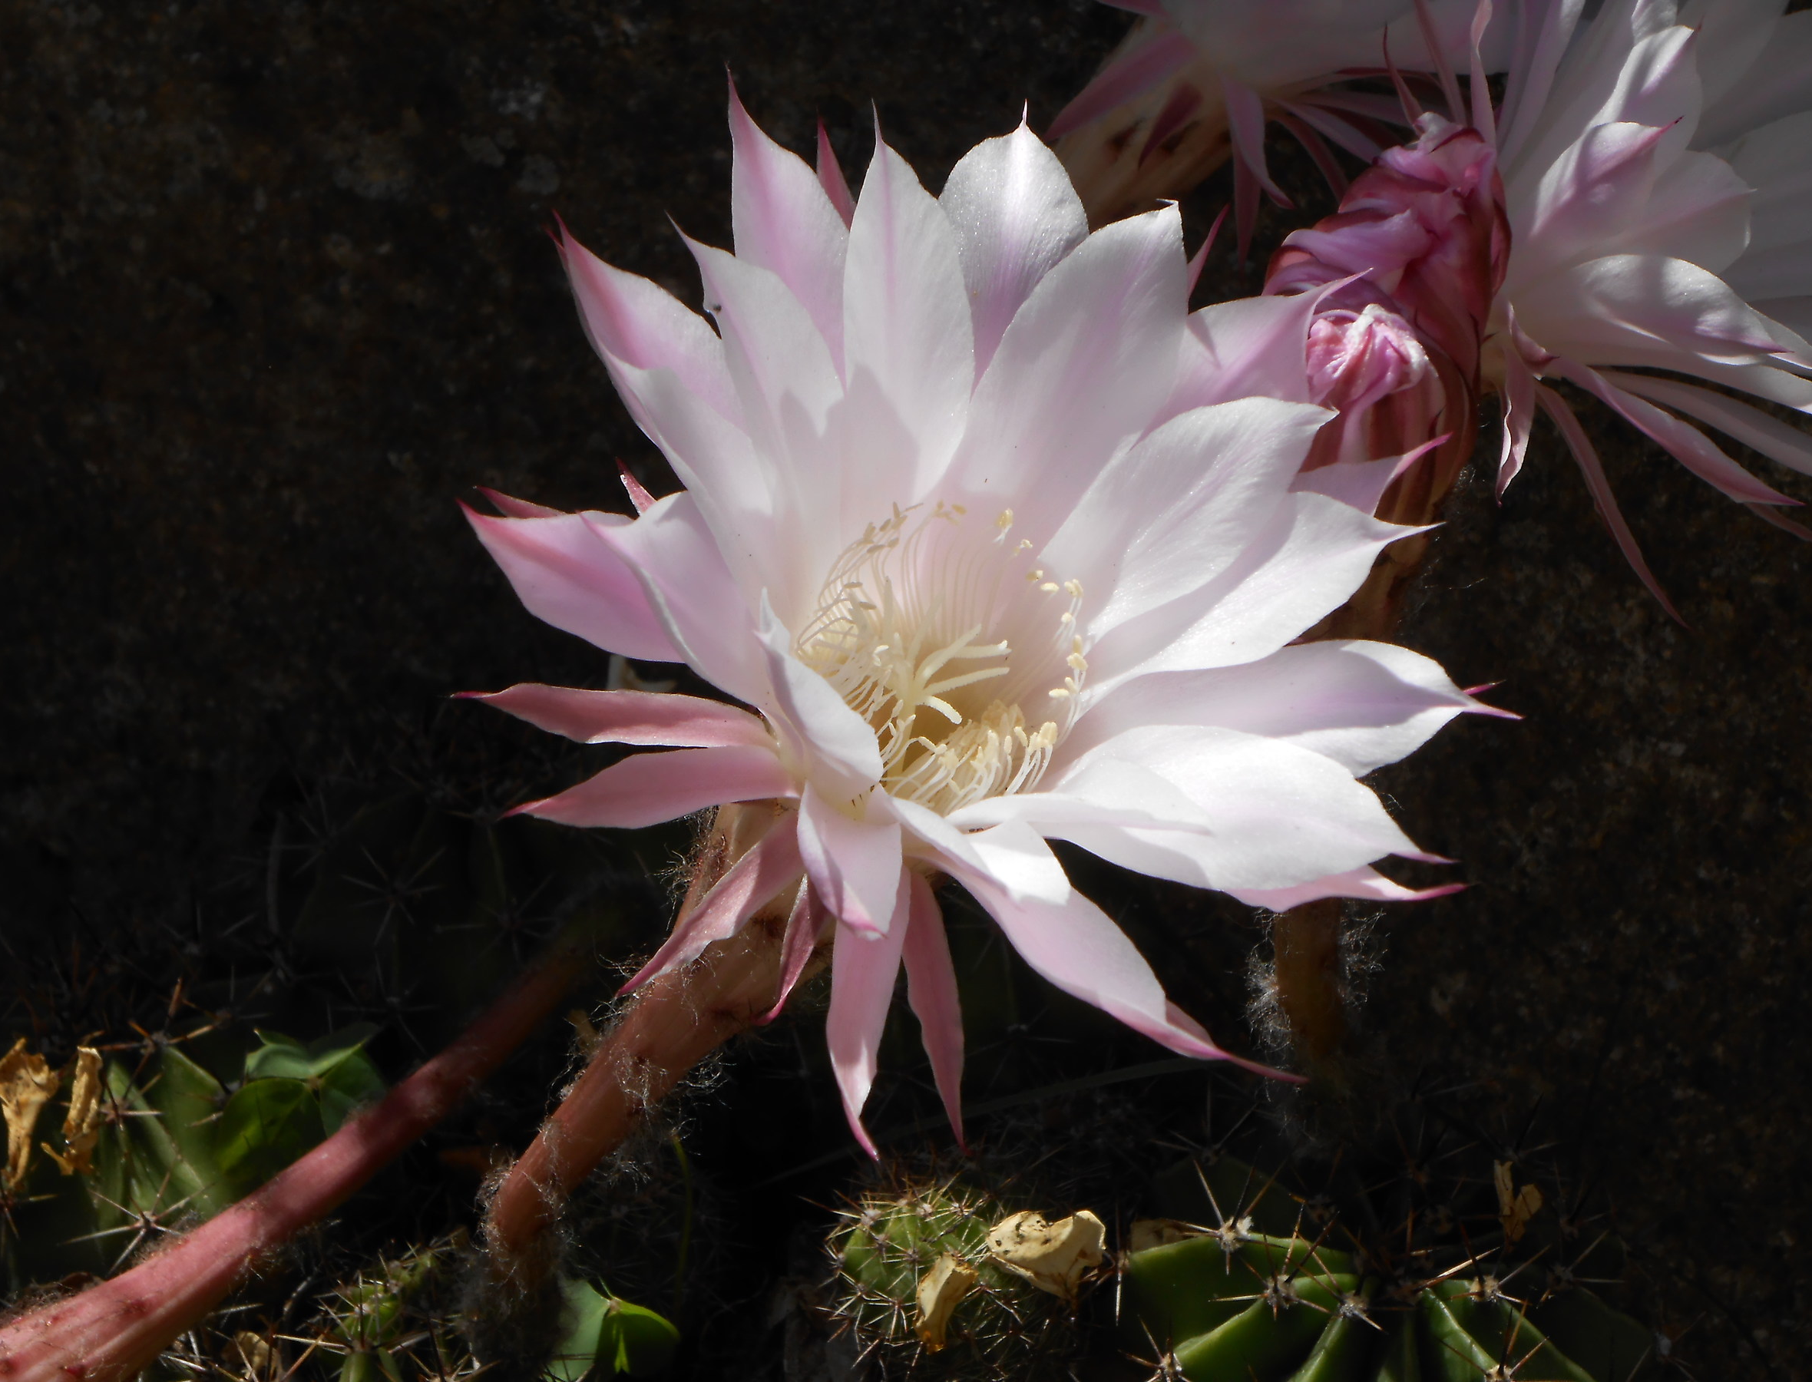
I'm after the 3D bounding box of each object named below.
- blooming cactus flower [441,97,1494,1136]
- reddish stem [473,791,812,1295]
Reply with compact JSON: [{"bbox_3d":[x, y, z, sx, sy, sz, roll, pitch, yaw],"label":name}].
[{"bbox_3d":[0.009,-0.009,0.530,0.124,0.055,0.117,-5,63,-11],"label":"blooming cactus flower"},{"bbox_3d":[-0.034,0.046,0.565,0.021,0.078,0.021,36,31,0],"label":"reddish stem"}]

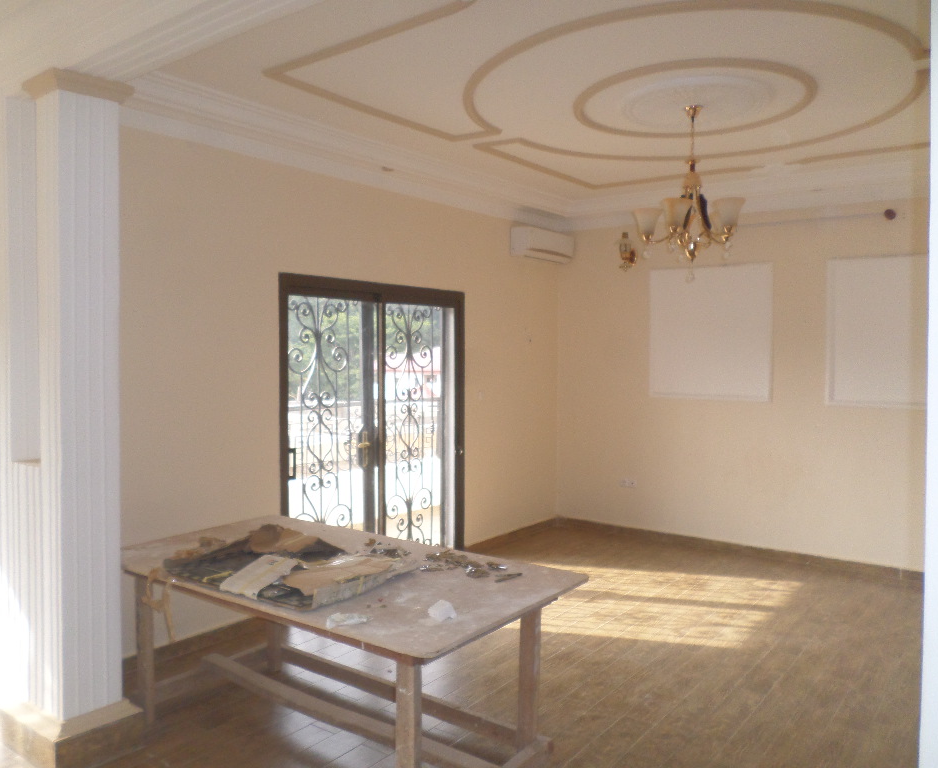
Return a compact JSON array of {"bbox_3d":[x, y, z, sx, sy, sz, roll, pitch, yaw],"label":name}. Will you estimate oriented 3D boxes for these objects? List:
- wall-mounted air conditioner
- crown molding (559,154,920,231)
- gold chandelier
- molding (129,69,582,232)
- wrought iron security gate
[{"bbox_3d":[0.677,-1.236,6.702,0.206,0.273,0.815,2,3,38],"label":"wall-mounted air conditioner"},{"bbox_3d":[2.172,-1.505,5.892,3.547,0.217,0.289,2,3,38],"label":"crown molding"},{"bbox_3d":[1.243,-1.074,4.130,0.629,0.938,0.629,2,3,38],"label":"gold chandelier"},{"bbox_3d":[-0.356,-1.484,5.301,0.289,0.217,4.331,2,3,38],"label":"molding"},{"bbox_3d":[-0.624,0.363,5.309,0.103,2.166,1.836,2,3,38],"label":"wrought iron security gate"}]

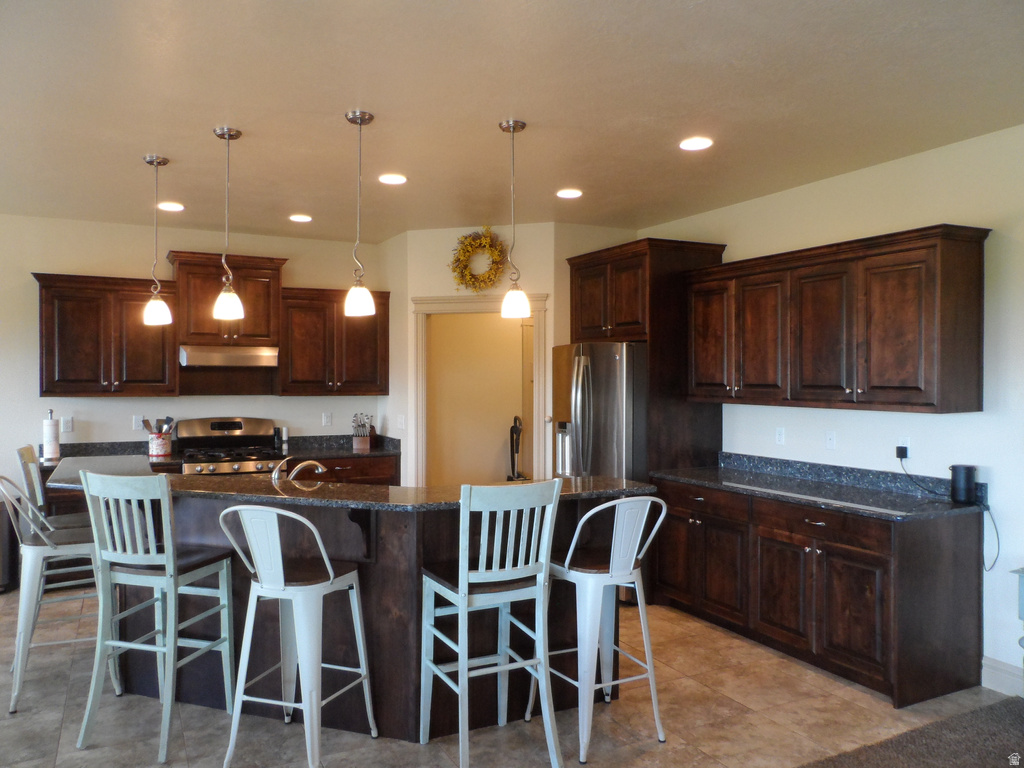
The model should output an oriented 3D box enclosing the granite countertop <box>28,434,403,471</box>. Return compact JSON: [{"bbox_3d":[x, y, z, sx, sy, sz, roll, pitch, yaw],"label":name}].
[{"bbox_3d":[-2.270,0.548,5.811,2.680,0.155,0.665,0,1,-25],"label":"granite countertop"}]

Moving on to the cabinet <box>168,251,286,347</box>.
[{"bbox_3d":[-2.263,-0.635,5.644,0.845,0.700,0.420,-1,1,-28],"label":"cabinet"}]

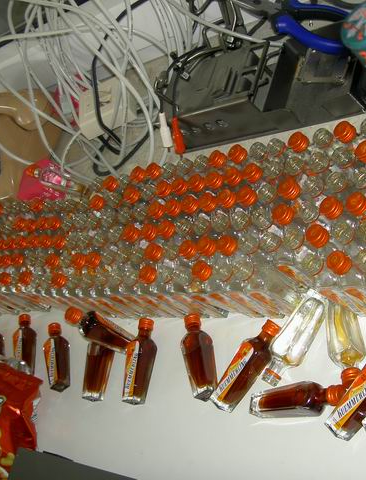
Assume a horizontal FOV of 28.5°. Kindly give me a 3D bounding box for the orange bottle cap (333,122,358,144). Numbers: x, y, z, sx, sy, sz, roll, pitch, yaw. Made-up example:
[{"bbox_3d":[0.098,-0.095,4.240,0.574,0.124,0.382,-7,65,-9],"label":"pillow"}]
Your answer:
[{"bbox_3d":[0.154,-0.102,0.683,0.018,0.012,0.018,-6,59,44],"label":"orange bottle cap"}]

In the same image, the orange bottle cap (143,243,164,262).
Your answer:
[{"bbox_3d":[-0.029,0.013,0.736,0.018,0.010,0.018,-6,58,43],"label":"orange bottle cap"}]

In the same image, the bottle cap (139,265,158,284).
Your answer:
[{"bbox_3d":[-0.037,0.037,0.779,0.018,0.012,0.018,-6,59,44],"label":"bottle cap"}]

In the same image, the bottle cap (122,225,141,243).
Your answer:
[{"bbox_3d":[-0.056,-0.007,0.787,0.018,0.011,0.018,-6,59,44],"label":"bottle cap"}]

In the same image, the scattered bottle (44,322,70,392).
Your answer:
[{"bbox_3d":[-0.156,0.143,0.902,0.024,0.024,0.093,-37,41,21],"label":"scattered bottle"}]

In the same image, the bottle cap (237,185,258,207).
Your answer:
[{"bbox_3d":[0.062,-0.042,0.690,0.018,0.011,0.018,-6,59,44],"label":"bottle cap"}]

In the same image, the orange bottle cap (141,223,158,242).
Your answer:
[{"bbox_3d":[-0.035,-0.008,0.757,0.018,0.010,0.018,-26,46,31],"label":"orange bottle cap"}]

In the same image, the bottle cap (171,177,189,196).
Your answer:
[{"bbox_3d":[-0.003,-0.059,0.791,0.018,0.012,0.018,-26,48,33],"label":"bottle cap"}]

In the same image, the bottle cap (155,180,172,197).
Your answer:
[{"bbox_3d":[-0.019,-0.052,0.741,0.016,0.010,0.016,-26,50,36],"label":"bottle cap"}]

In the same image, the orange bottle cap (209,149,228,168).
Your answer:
[{"bbox_3d":[0.039,-0.088,0.792,0.018,0.012,0.018,-26,46,31],"label":"orange bottle cap"}]

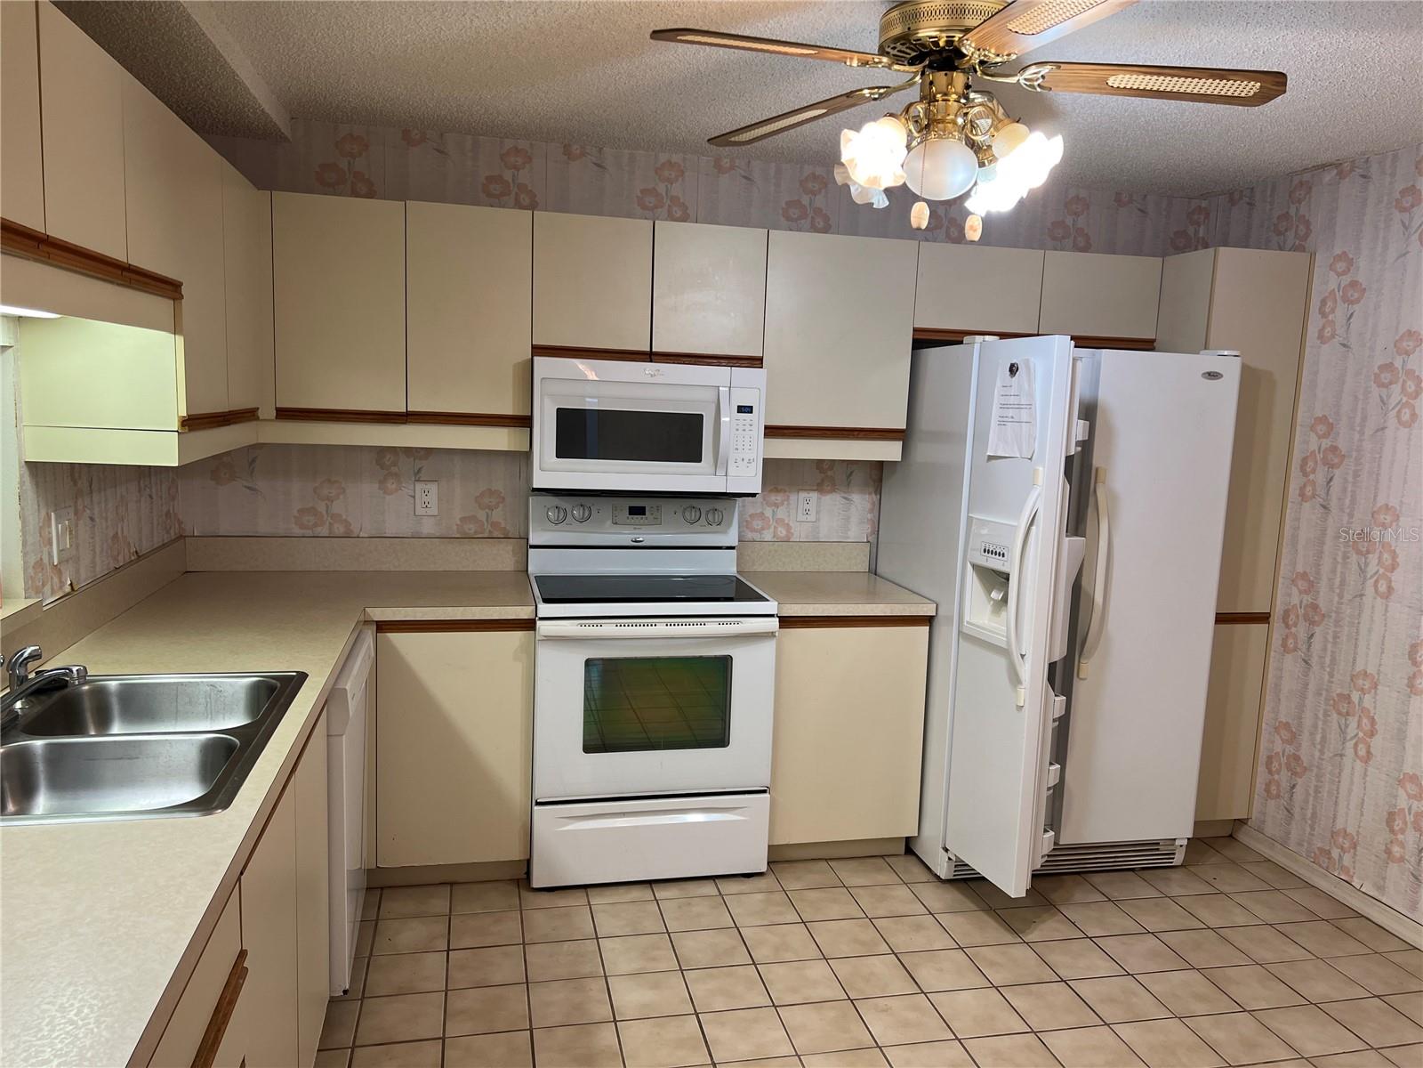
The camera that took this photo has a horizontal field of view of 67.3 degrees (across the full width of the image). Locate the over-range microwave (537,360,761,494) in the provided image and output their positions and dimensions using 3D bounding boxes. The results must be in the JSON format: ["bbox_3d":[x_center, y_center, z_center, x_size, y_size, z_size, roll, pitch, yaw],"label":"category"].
[{"bbox_3d":[-0.232,-0.364,3.646,0.754,0.429,0.402,0,7,-12],"label":"over-range microwave"}]

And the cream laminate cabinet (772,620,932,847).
[{"bbox_3d":[0.389,0.605,3.797,0.522,0.760,0.600,1,8,-12],"label":"cream laminate cabinet"}]

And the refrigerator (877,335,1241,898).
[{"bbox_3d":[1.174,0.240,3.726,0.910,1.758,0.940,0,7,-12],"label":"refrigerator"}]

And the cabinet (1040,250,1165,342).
[{"bbox_3d":[1.355,-0.861,3.964,0.465,0.309,0.324,0,7,-12],"label":"cabinet"}]

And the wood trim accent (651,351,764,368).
[{"bbox_3d":[-0.013,-0.576,3.542,0.378,0.037,0.022,1,8,-12],"label":"wood trim accent"}]

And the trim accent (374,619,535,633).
[{"bbox_3d":[-0.762,0.276,3.202,0.452,0.035,0.024,0,7,-12],"label":"trim accent"}]

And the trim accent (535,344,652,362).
[{"bbox_3d":[-0.388,-0.580,3.465,0.379,0.038,0.024,0,7,-12],"label":"trim accent"}]

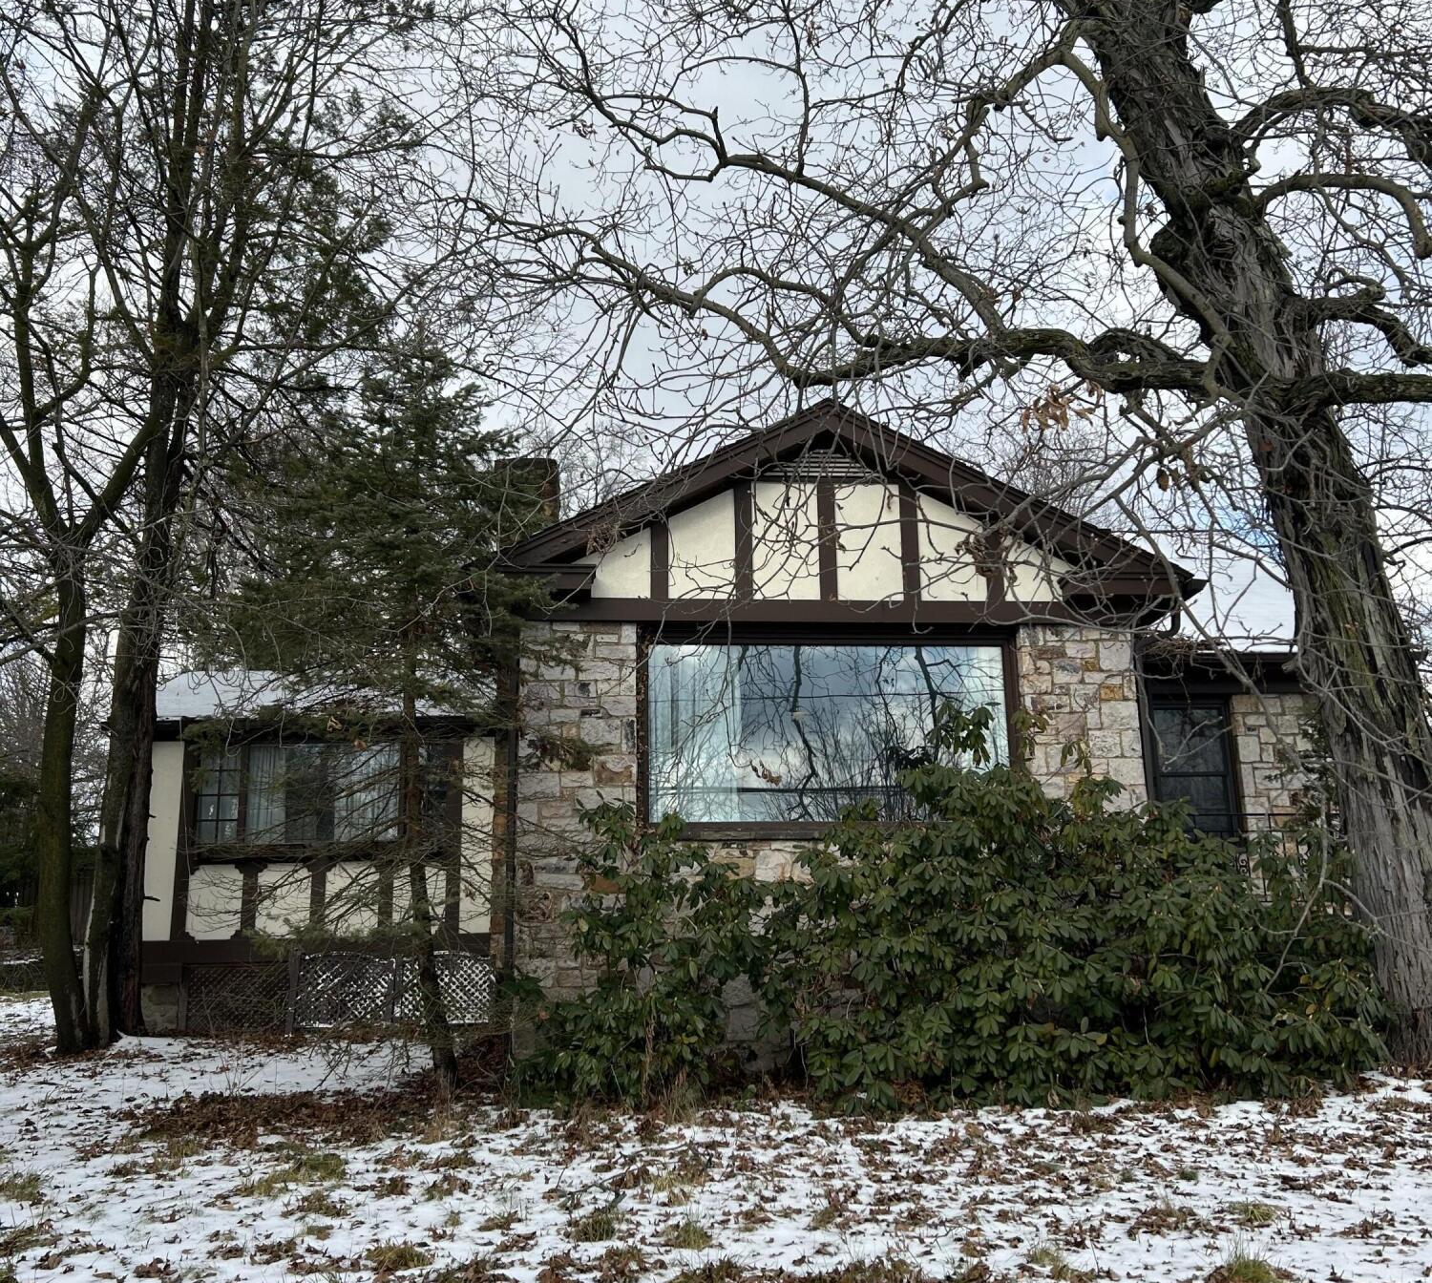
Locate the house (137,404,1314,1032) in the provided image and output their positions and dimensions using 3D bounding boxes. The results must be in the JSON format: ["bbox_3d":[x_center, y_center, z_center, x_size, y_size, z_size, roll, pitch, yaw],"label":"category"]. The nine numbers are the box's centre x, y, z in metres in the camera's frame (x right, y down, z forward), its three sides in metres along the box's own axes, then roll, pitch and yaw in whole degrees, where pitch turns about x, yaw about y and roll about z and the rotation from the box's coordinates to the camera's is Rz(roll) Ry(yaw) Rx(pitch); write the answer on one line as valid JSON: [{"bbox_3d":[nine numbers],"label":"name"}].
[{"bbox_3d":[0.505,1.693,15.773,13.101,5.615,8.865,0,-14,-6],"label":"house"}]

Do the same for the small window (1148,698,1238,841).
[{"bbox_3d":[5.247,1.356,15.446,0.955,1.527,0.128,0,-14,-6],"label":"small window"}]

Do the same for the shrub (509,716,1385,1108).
[{"bbox_3d":[1.739,1.983,10.821,6.353,2.906,2.069,0,-14,-6],"label":"shrub"}]

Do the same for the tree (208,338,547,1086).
[{"bbox_3d":[-2.597,0.357,10.979,2.610,5.910,2.561,0,-14,-6],"label":"tree"}]

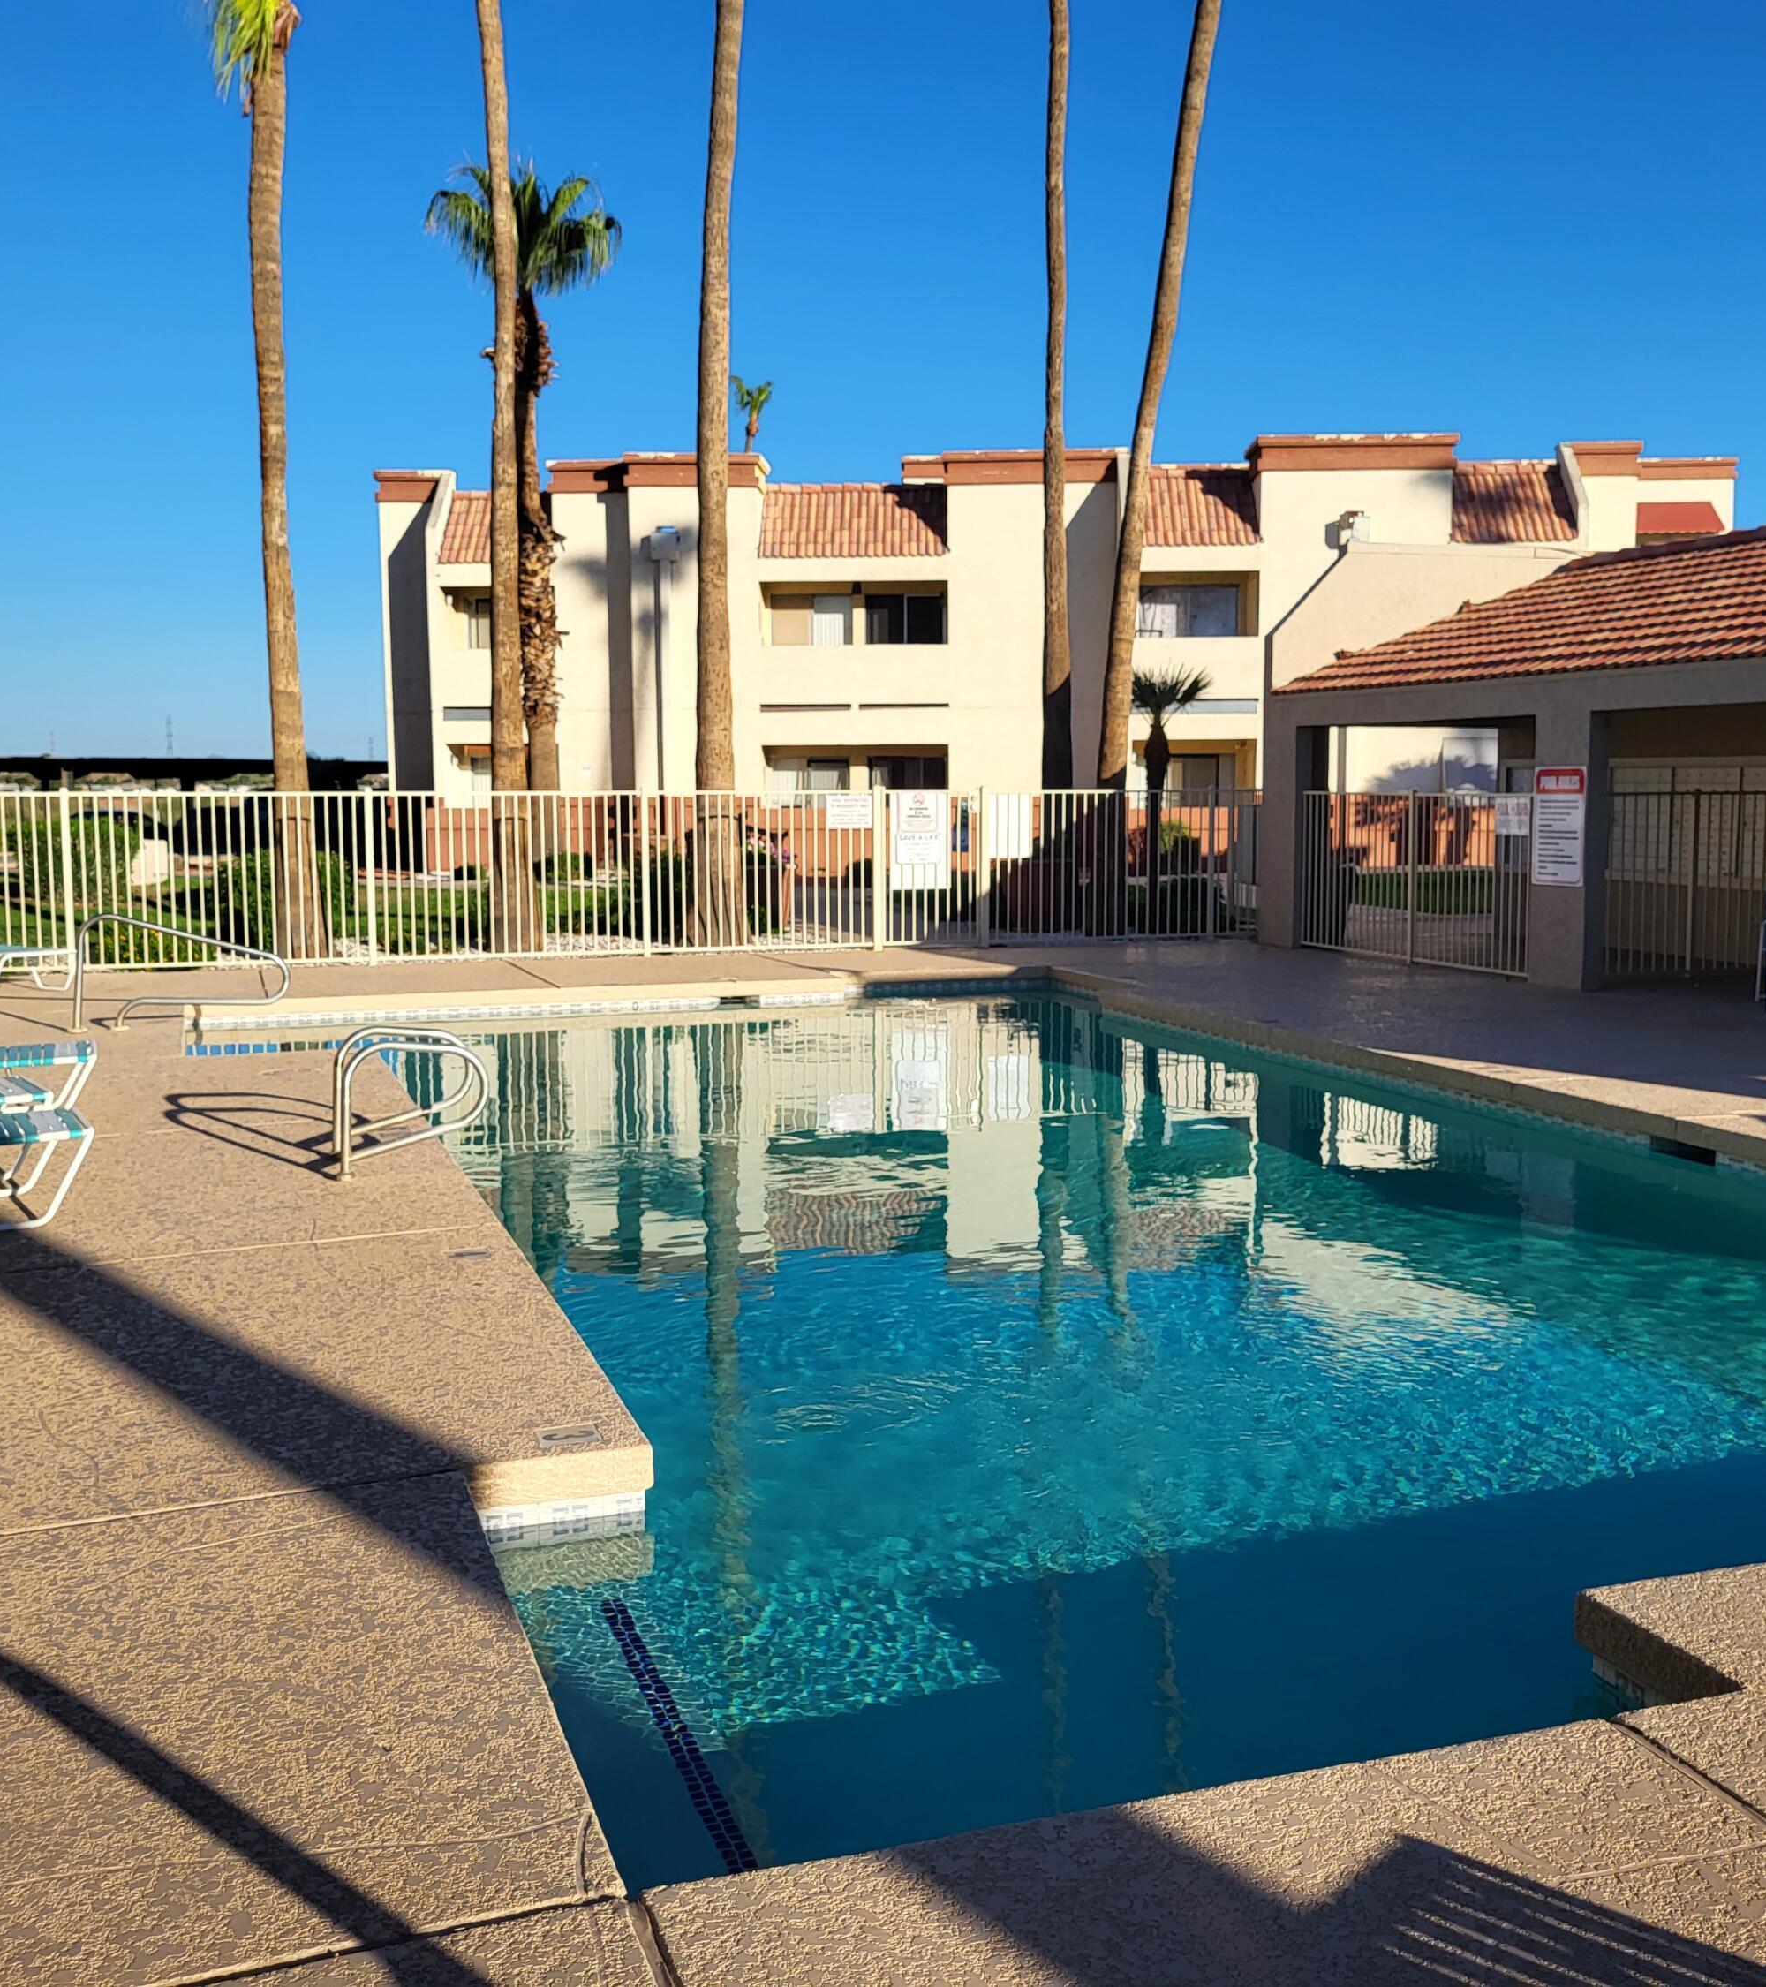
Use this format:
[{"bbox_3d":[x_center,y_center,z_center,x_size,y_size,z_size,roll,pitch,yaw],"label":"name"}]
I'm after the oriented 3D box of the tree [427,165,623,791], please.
[{"bbox_3d":[-5.683,-7.527,32.187,3.132,11.332,3.132,0,6,0],"label":"tree"}]

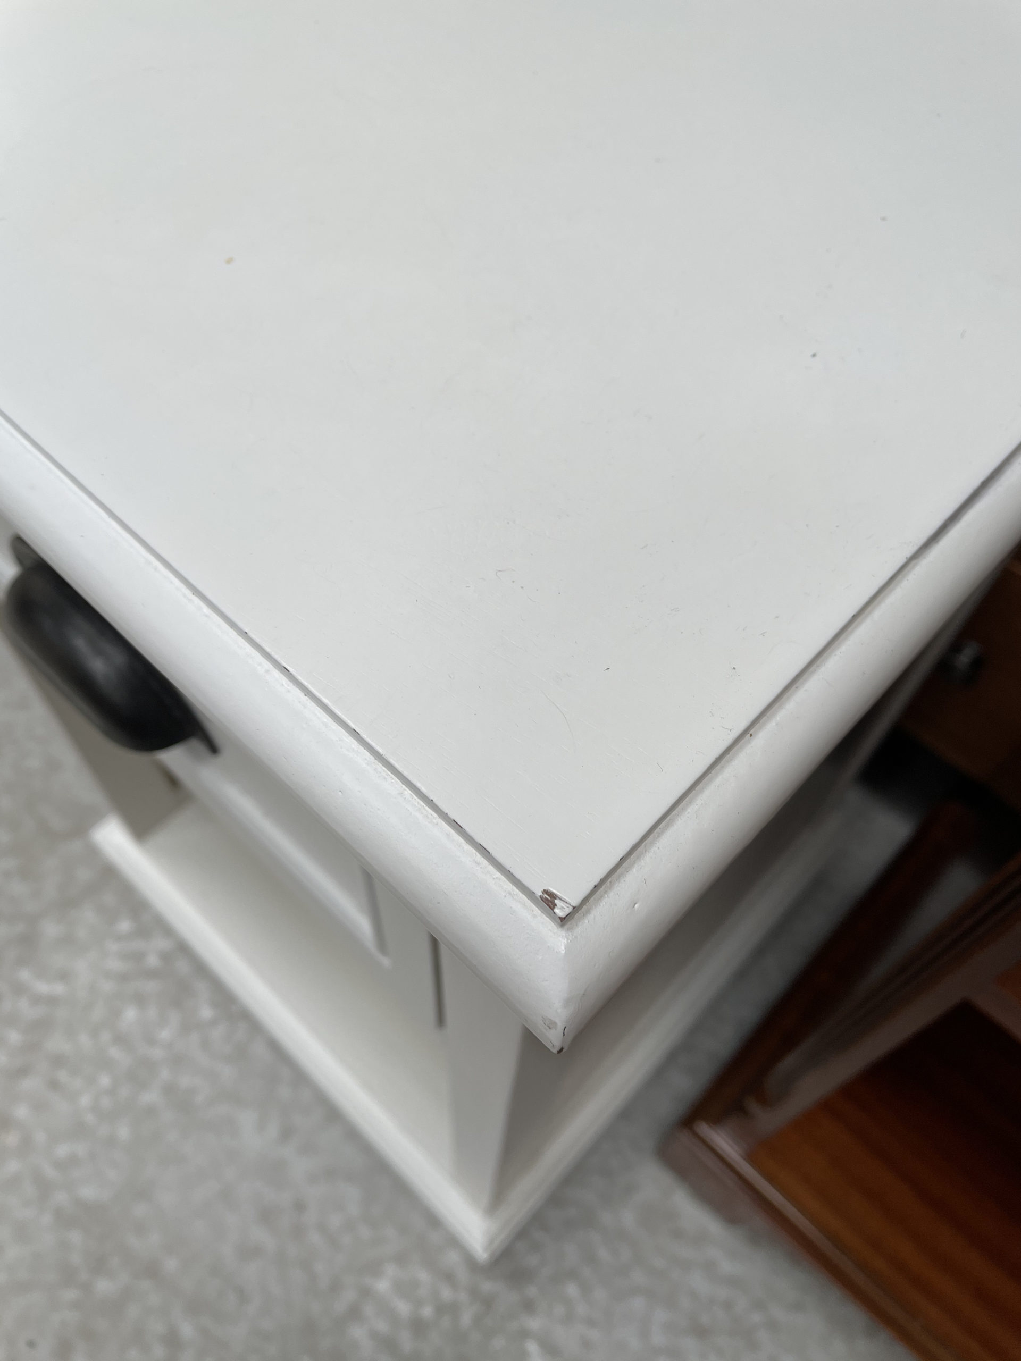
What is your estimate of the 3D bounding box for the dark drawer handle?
[{"bbox_3d":[-0.132,-0.014,0.299,0.106,0.043,0.022,39,63,20],"label":"dark drawer handle"}]

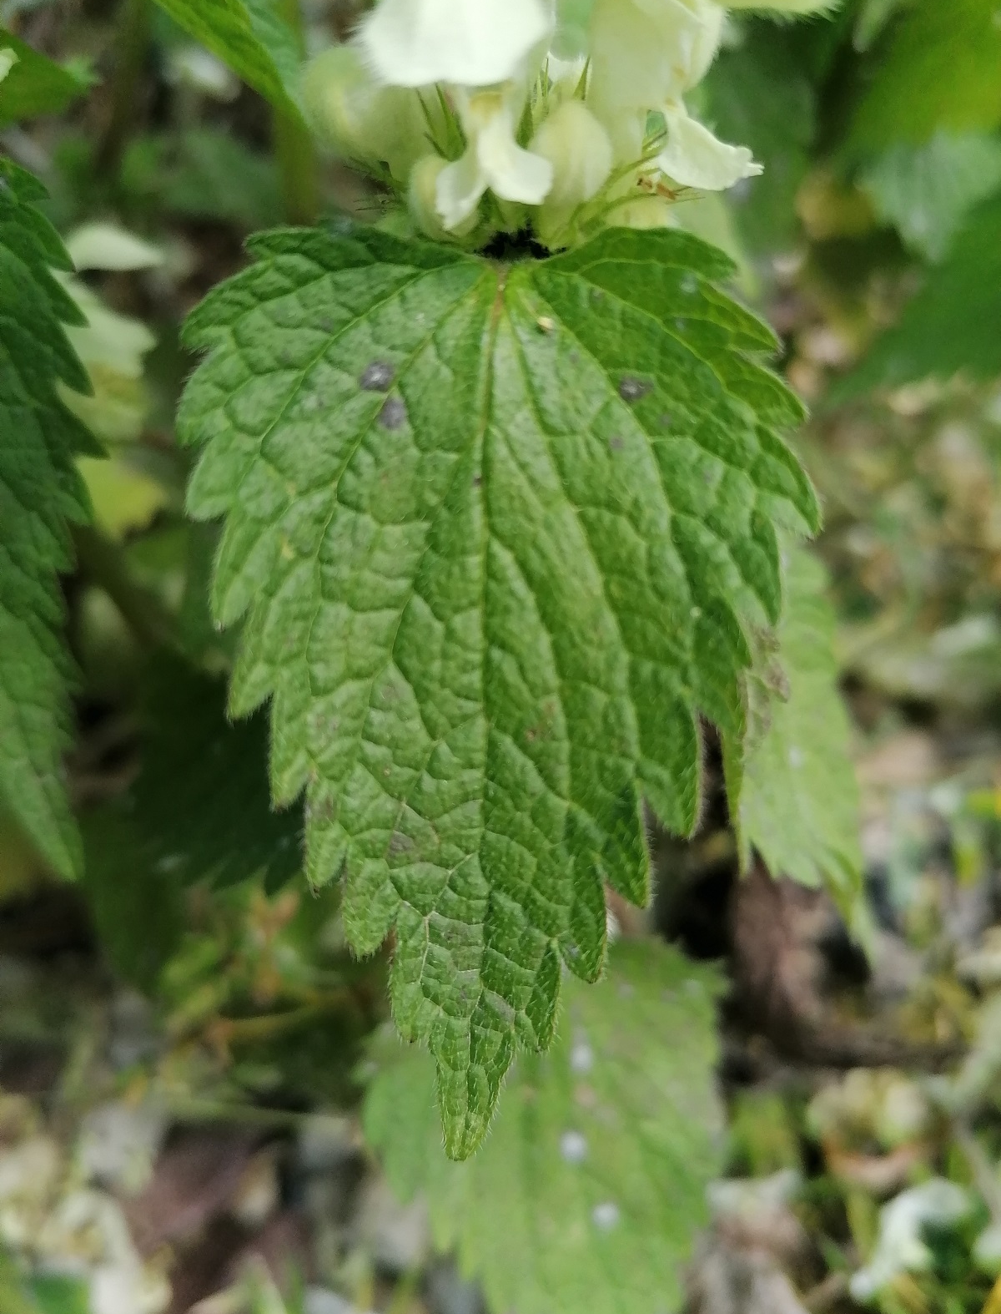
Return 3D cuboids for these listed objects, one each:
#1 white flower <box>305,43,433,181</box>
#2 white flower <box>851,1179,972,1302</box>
[{"bbox_3d":[-0.013,-0.052,0.100,0.014,0.014,0.012,-14,37,-19],"label":"white flower"},{"bbox_3d":[0.075,0.107,0.190,0.022,0.018,0.020,23,41,30],"label":"white flower"}]

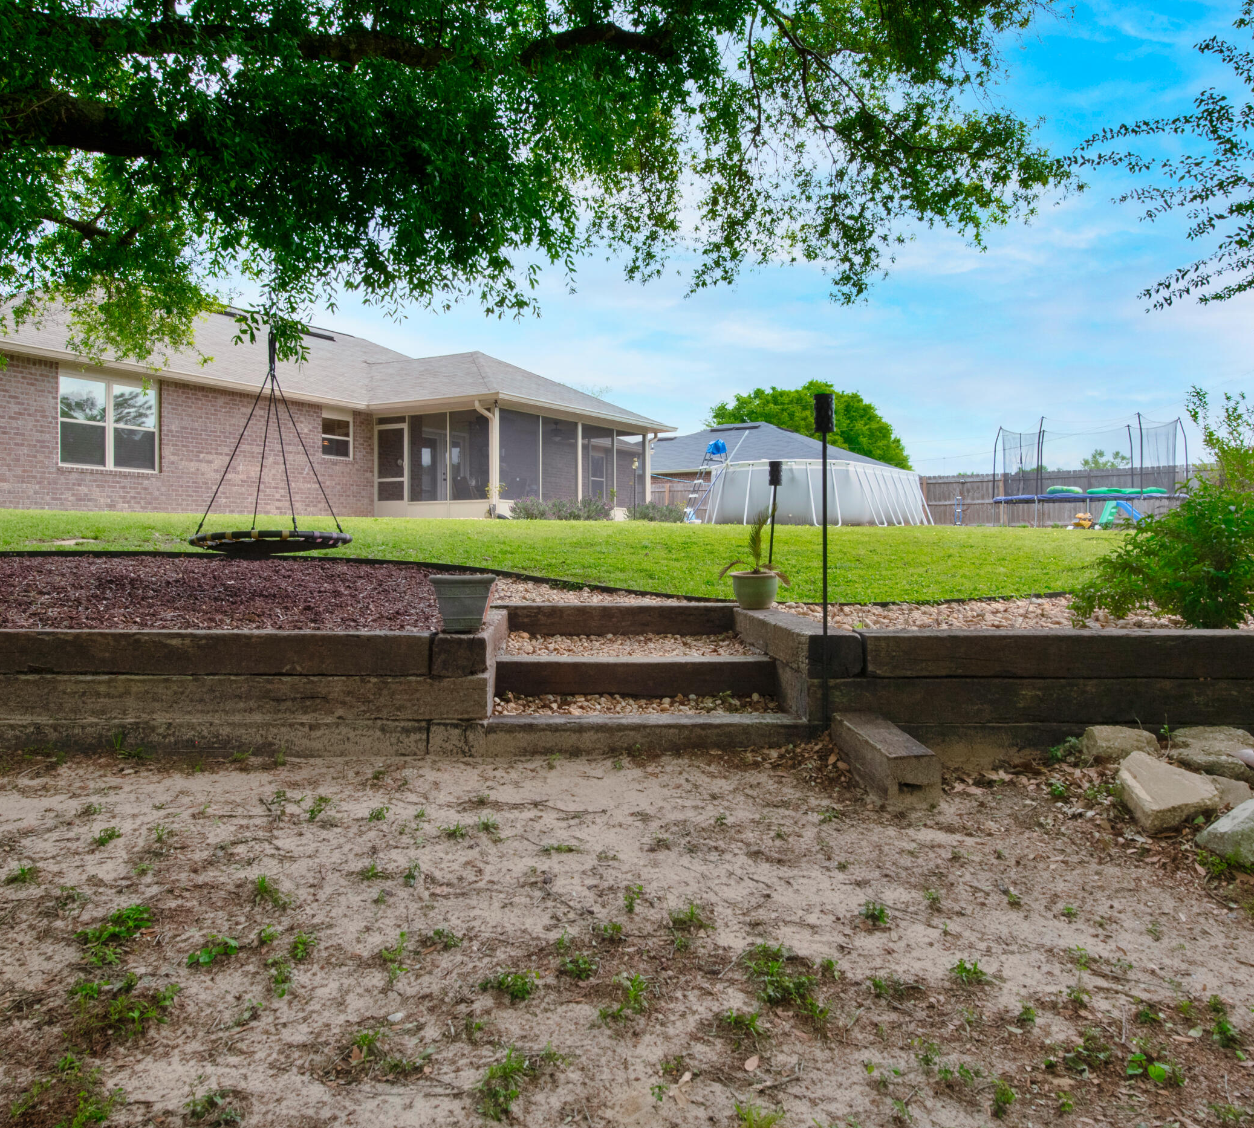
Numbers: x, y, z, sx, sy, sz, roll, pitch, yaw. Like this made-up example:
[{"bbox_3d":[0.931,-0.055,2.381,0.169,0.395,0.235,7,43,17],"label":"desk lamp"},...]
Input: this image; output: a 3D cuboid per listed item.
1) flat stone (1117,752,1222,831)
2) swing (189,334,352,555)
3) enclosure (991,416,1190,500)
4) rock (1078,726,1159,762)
[{"bbox_3d":[1.790,0.755,3.270,0.260,0.150,0.410,0,1,19],"label":"flat stone"},{"bbox_3d":[-2.324,-0.782,6.450,1.010,1.440,1.010,0,1,0],"label":"swing"},{"bbox_3d":[11.441,-2.562,24.469,4.350,1.900,4.350,0,1,25],"label":"enclosure"},{"bbox_3d":[1.965,0.722,3.930,0.280,0.140,0.200,0,1,9],"label":"rock"}]

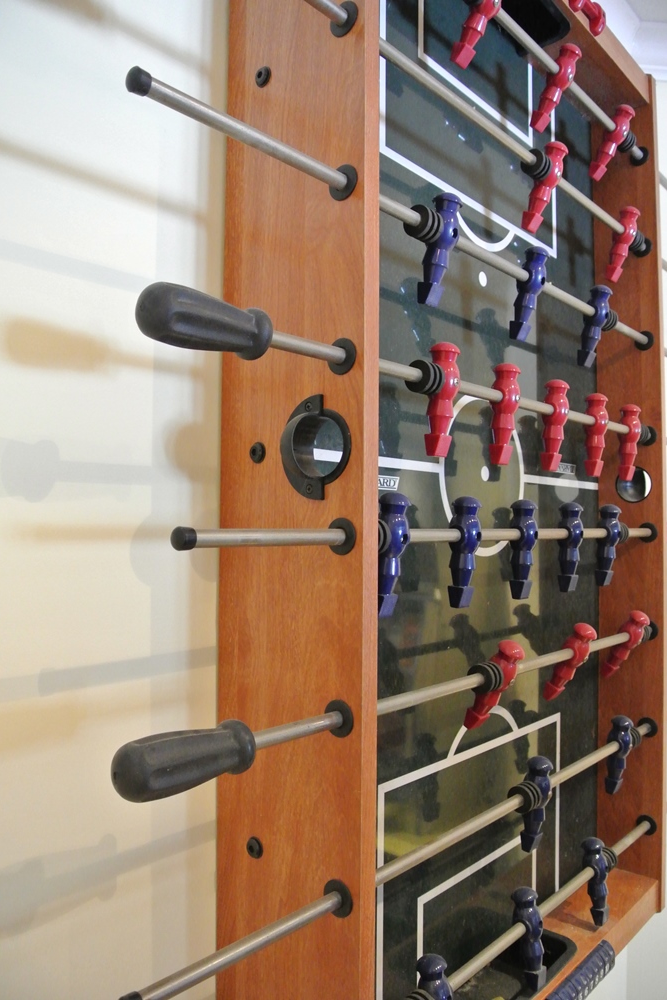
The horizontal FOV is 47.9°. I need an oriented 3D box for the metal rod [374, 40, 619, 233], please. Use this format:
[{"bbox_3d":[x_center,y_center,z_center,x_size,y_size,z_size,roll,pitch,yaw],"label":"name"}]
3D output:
[{"bbox_3d":[0.244,-0.404,0.905,0.013,0.013,0.644,-2,-2,42],"label":"metal rod"}]

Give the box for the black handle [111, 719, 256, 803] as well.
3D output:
[{"bbox_3d":[-0.101,0.174,0.501,0.037,0.037,0.102,-2,-3,42],"label":"black handle"}]

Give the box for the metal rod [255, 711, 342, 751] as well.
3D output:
[{"bbox_3d":[-0.030,0.179,0.580,0.013,0.013,0.111,-2,-3,42],"label":"metal rod"}]

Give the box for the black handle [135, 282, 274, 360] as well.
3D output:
[{"bbox_3d":[-0.091,-0.124,0.521,0.037,0.037,0.103,-2,-2,42],"label":"black handle"}]

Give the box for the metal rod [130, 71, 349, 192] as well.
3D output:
[{"bbox_3d":[-0.061,-0.271,0.559,0.015,0.015,0.209,-2,-2,42],"label":"metal rod"}]

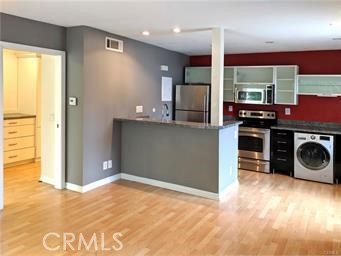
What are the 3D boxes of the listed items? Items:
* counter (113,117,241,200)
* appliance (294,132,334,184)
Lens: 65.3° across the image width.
[{"bbox_3d":[0.118,0.405,4.437,1.847,1.085,1.044,5,8,30],"label":"counter"},{"bbox_3d":[2.727,0.516,5.055,0.602,0.850,0.653,5,8,30],"label":"appliance"}]

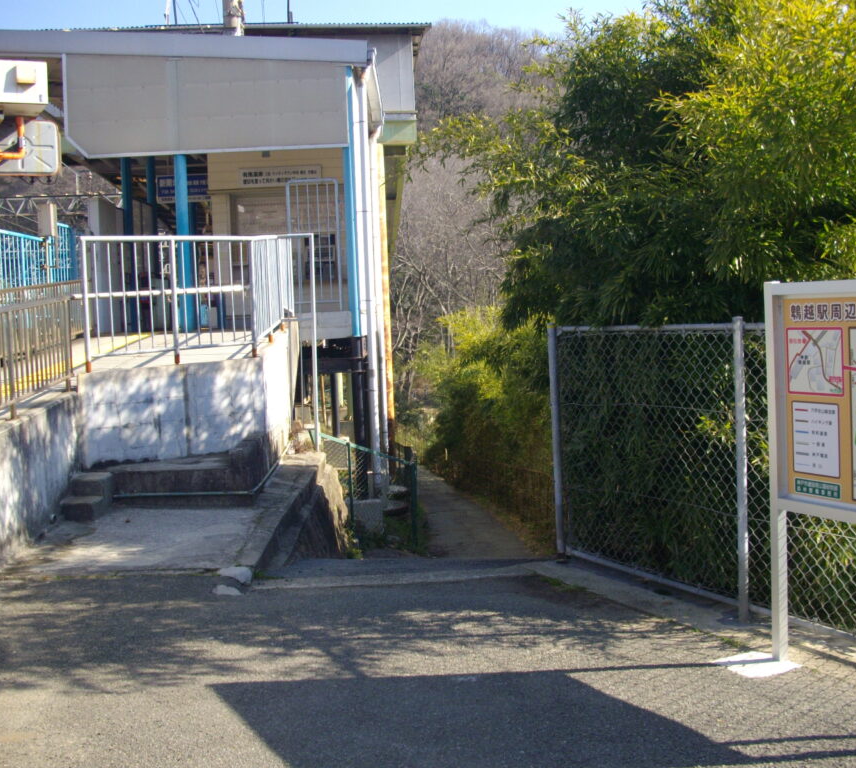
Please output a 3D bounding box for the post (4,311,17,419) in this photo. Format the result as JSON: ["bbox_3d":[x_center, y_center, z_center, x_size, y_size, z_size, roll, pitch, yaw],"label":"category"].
[{"bbox_3d":[-3.171,-0.139,8.310,0.050,0.820,0.050,-2,3,-3],"label":"post"}]

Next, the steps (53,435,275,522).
[{"bbox_3d":[-2.320,0.846,9.975,1.620,0.460,1.550,-2,3,-3],"label":"steps"}]

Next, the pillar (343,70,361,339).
[{"bbox_3d":[-1.089,-2.613,15.607,0.170,3.870,0.170,-2,3,-3],"label":"pillar"}]

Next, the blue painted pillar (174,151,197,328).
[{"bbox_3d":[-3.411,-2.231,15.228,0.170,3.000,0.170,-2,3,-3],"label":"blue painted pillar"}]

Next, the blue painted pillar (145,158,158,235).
[{"bbox_3d":[-4.820,-2.504,19.428,0.165,3.000,0.165,-2,3,-3],"label":"blue painted pillar"}]

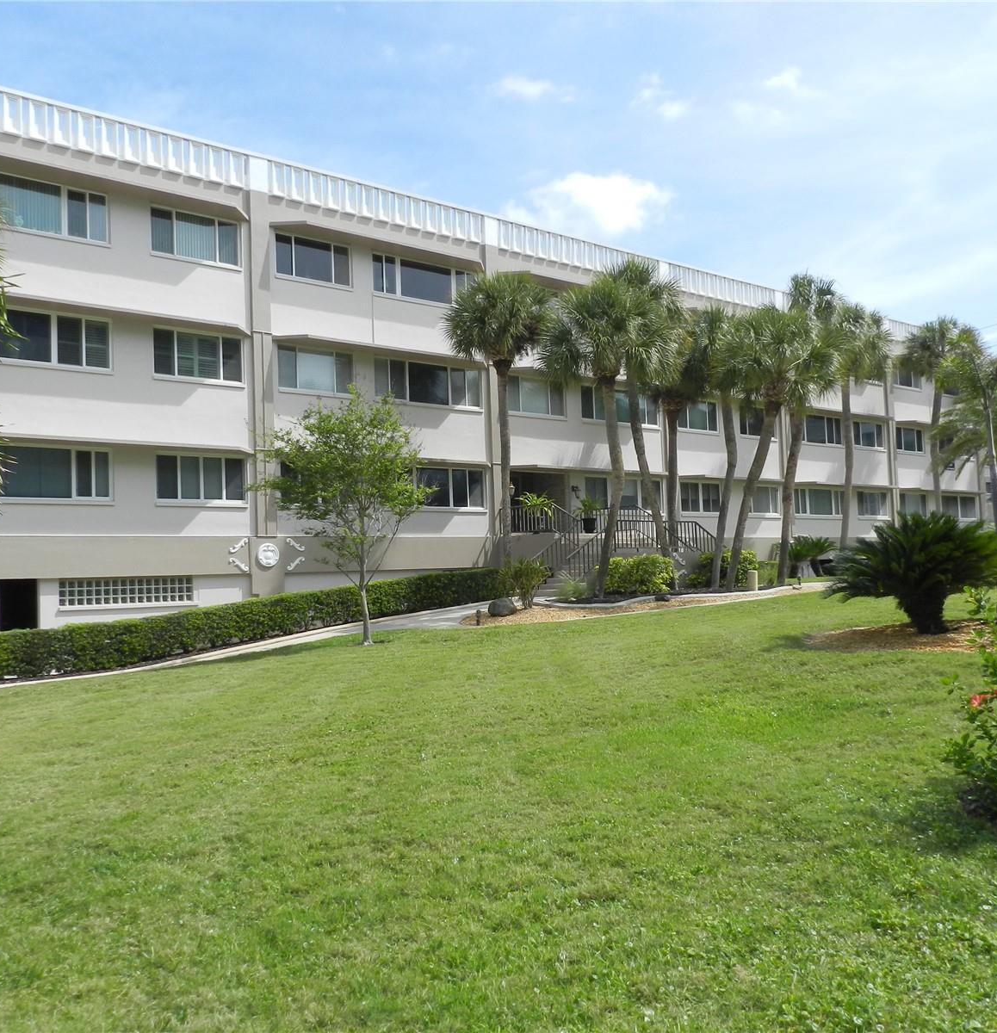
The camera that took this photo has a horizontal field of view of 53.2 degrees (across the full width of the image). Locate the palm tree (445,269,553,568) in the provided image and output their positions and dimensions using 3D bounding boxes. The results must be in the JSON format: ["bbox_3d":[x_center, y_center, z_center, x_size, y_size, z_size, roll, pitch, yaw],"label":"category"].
[{"bbox_3d":[0.086,-2.518,29.826,3.200,9.755,3.200,-2,-4,0],"label":"palm tree"}]

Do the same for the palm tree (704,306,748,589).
[{"bbox_3d":[6.933,-2.049,30.300,2.000,8.400,2.100,-2,-3,0],"label":"palm tree"}]

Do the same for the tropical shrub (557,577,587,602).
[{"bbox_3d":[1.802,1.802,24.500,0.769,0.610,0.730,-2,-3,4],"label":"tropical shrub"}]

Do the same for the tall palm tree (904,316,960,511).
[{"bbox_3d":[19.421,-3.713,43.785,2.900,10.294,2.900,-2,-4,0],"label":"tall palm tree"}]

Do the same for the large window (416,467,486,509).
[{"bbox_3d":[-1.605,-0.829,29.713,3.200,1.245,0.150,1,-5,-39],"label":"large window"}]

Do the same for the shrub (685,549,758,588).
[{"bbox_3d":[6.555,1.562,29.345,2.159,1.190,1.500,-2,-4,0],"label":"shrub"}]

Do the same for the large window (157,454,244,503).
[{"bbox_3d":[-7.302,-0.921,24.532,2.289,1.135,0.150,1,-5,-39],"label":"large window"}]

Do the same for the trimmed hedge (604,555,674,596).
[{"bbox_3d":[3.973,1.657,28.143,2.009,1.156,1.500,-2,-4,0],"label":"trimmed hedge"}]

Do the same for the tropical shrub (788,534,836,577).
[{"bbox_3d":[10.685,1.343,34.000,1.618,1.471,1.537,-3,-3,17],"label":"tropical shrub"}]

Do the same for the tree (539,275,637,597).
[{"bbox_3d":[2.345,-2.027,25.500,2.673,8.276,2.593,-2,-3,5],"label":"tree"}]

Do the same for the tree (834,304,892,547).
[{"bbox_3d":[13.947,-3.227,38.255,2.786,10.043,2.750,-2,-4,0],"label":"tree"}]

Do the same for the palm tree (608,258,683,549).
[{"bbox_3d":[4.010,-2.857,29.540,3.004,9.867,2.800,-2,-4,0],"label":"palm tree"}]

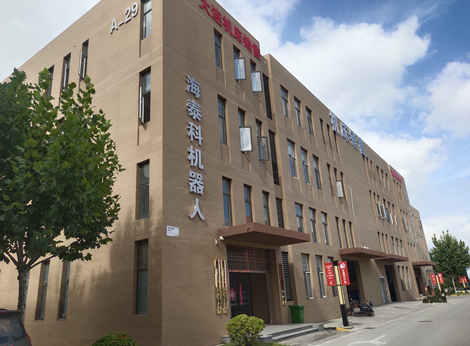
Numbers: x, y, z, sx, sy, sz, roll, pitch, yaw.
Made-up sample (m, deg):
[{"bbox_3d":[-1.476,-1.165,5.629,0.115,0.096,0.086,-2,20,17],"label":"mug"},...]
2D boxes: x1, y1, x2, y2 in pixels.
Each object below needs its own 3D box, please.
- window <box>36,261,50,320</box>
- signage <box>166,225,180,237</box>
[{"bbox_3d":[-9.844,6.059,20.325,0.736,2.898,0.120,-16,-22,32],"label":"window"},{"bbox_3d":[-2.459,2.365,15.821,0.050,0.400,0.690,-16,-22,32],"label":"signage"}]

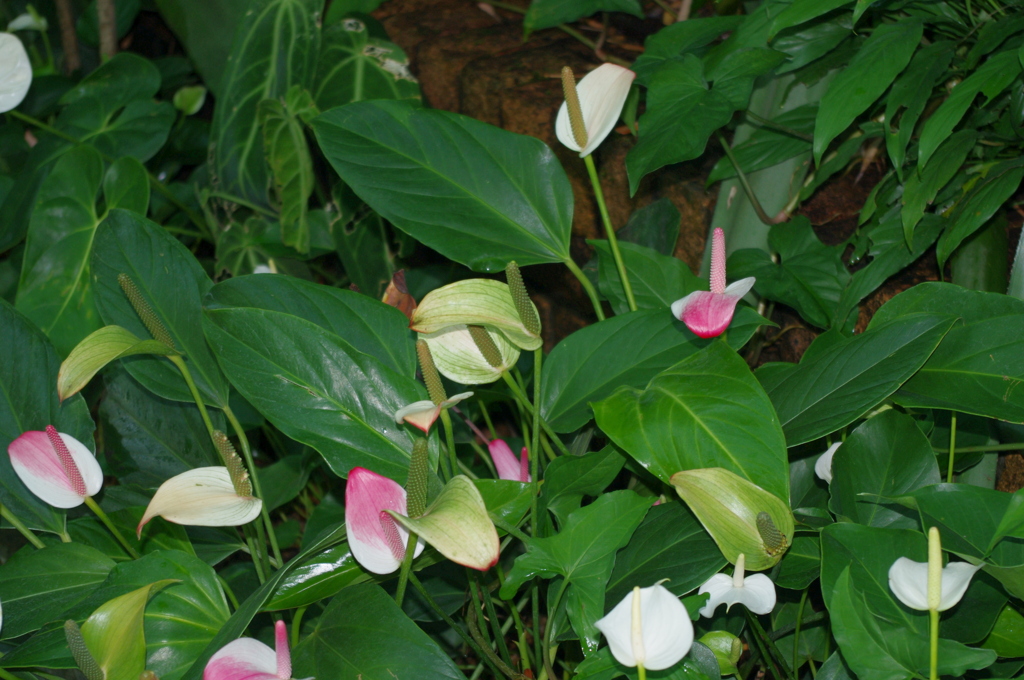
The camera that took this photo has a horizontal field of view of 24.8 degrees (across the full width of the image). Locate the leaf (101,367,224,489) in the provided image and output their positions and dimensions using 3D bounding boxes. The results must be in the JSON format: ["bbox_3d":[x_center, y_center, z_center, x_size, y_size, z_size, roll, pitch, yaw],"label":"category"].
[{"bbox_3d":[-0.293,0.078,1.960,0.160,0.030,0.100,41,61,19],"label":"leaf"}]

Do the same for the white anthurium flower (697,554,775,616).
[{"bbox_3d":[0.199,0.217,2.060,0.070,0.050,0.055,0,27,0],"label":"white anthurium flower"}]

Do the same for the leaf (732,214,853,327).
[{"bbox_3d":[0.306,-0.072,2.500,0.125,0.040,0.144,-25,67,-8],"label":"leaf"}]

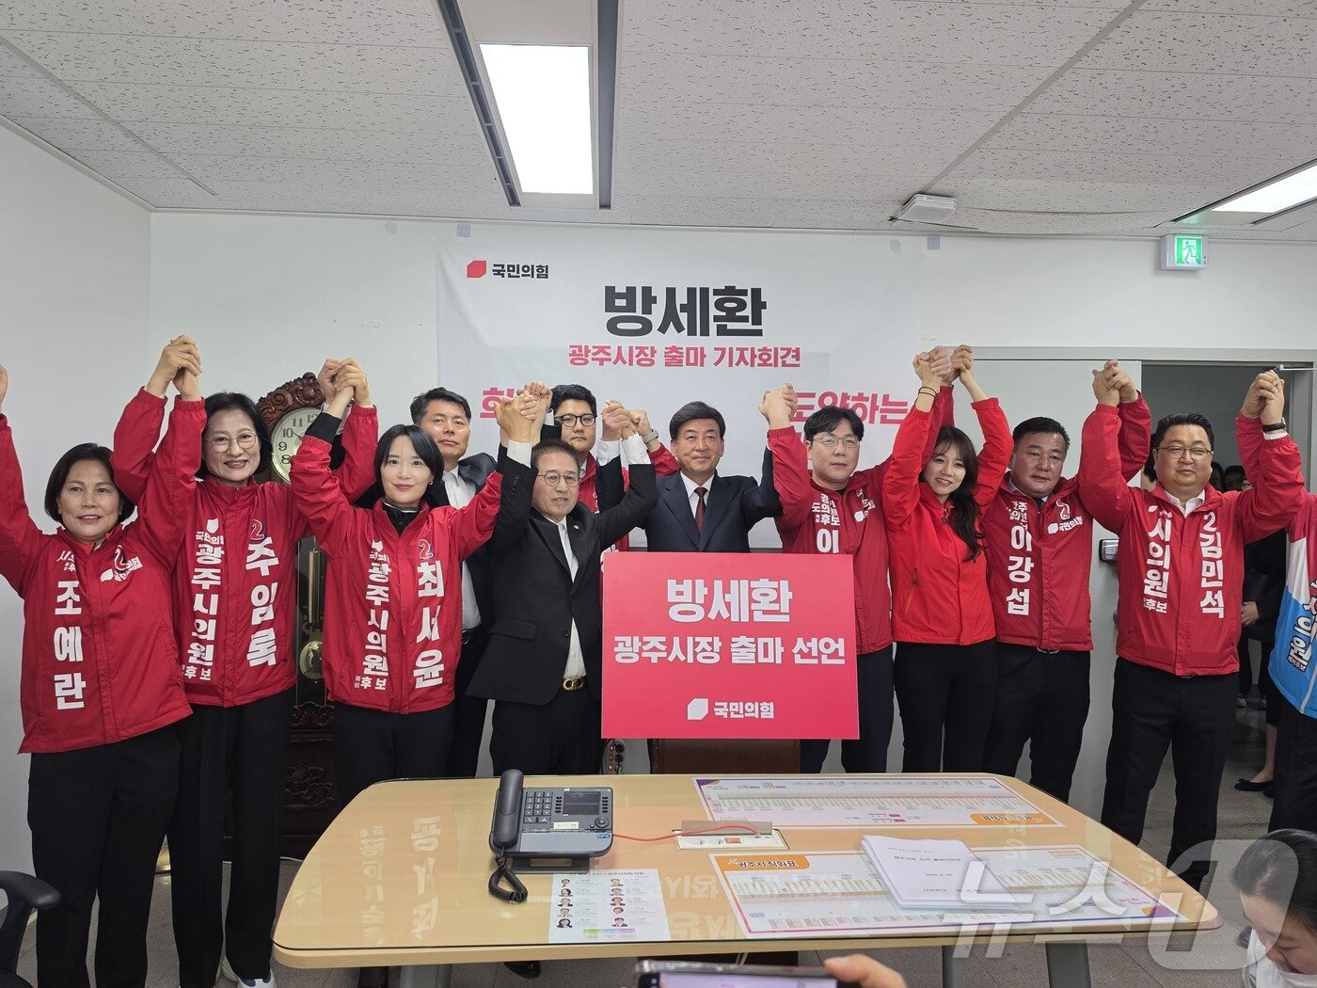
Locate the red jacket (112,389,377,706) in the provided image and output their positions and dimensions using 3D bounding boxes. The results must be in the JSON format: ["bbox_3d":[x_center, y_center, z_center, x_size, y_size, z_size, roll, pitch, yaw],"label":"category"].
[{"bbox_3d":[-1.177,0.151,2.500,0.710,0.890,0.320,1,1,-13],"label":"red jacket"}]

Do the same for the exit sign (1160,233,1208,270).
[{"bbox_3d":[2.391,-1.102,3.980,0.185,0.155,0.055,1,1,-4],"label":"exit sign"}]

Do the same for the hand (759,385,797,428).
[{"bbox_3d":[0.420,-0.308,3.080,0.125,0.150,0.100,1,1,8],"label":"hand"}]

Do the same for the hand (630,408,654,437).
[{"bbox_3d":[-0.057,-0.237,2.920,0.085,0.100,0.090,0,1,0],"label":"hand"}]

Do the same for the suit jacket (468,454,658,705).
[{"bbox_3d":[-0.301,0.253,2.740,0.520,0.755,0.330,0,1,-21],"label":"suit jacket"}]

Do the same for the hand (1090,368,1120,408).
[{"bbox_3d":[1.461,-0.351,2.860,0.085,0.125,0.080,0,2,-34],"label":"hand"}]

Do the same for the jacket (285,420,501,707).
[{"bbox_3d":[-0.736,0.211,2.510,0.575,0.785,0.330,0,1,-10],"label":"jacket"}]

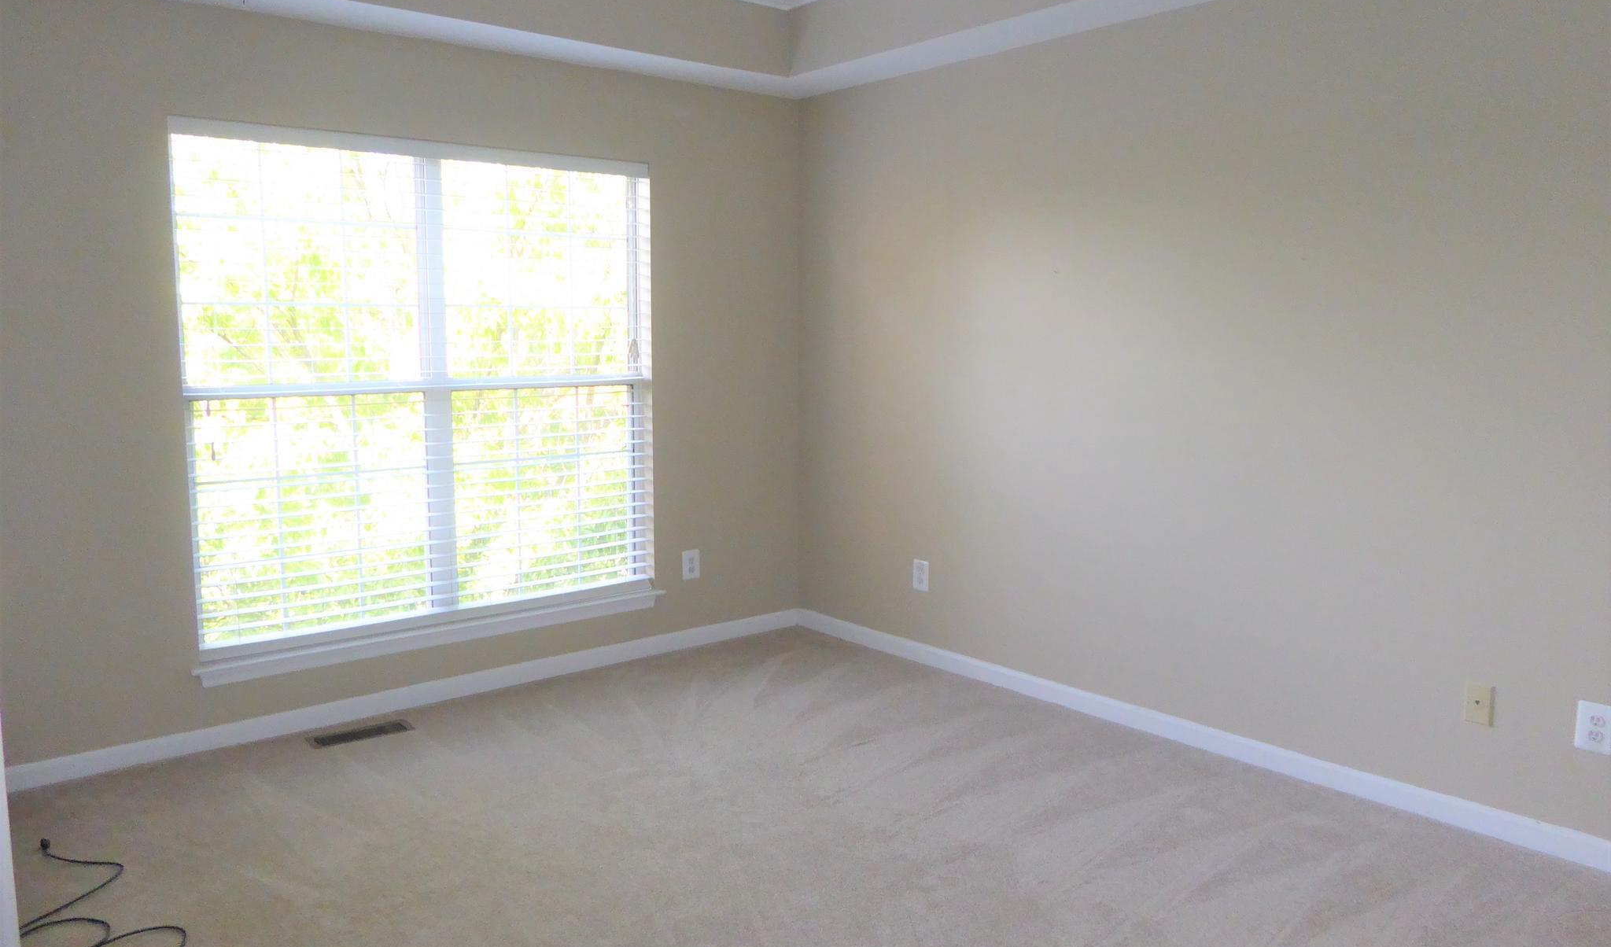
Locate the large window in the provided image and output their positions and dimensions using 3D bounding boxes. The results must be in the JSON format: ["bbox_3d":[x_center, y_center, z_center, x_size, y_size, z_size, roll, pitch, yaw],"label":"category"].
[{"bbox_3d":[-1.338,-0.310,4.332,1.770,1.780,0.110,-6,9,-39],"label":"large window"}]

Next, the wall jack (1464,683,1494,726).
[{"bbox_3d":[1.857,0.642,3.212,0.012,0.111,0.070,-6,9,-39],"label":"wall jack"}]

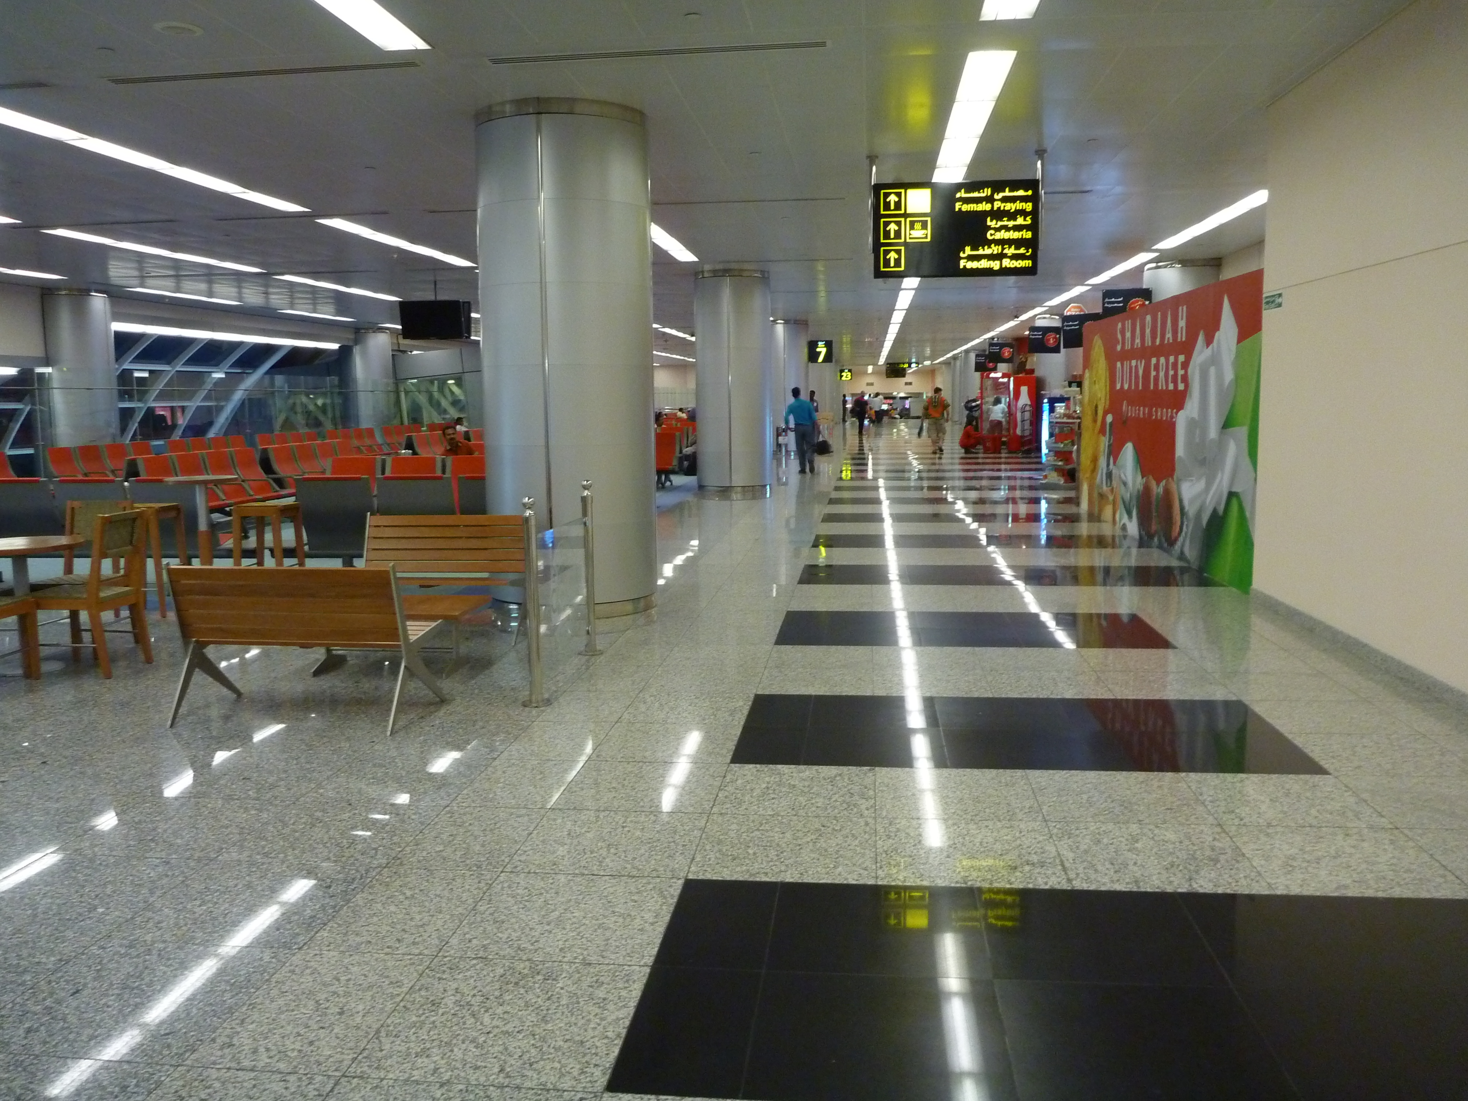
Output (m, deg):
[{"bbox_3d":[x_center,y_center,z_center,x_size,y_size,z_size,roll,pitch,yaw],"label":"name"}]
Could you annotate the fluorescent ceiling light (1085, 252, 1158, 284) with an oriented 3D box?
[{"bbox_3d":[6.336,-4.617,19.578,0.300,0.080,4.850,0,7,7],"label":"fluorescent ceiling light"}]

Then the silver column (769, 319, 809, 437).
[{"bbox_3d":[1.393,-4.303,31.605,1.210,3.494,1.210,0,7,7],"label":"silver column"}]

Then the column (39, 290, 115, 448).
[{"bbox_3d":[-11.355,-2.699,20.652,1.020,3.520,1.020,0,7,7],"label":"column"}]

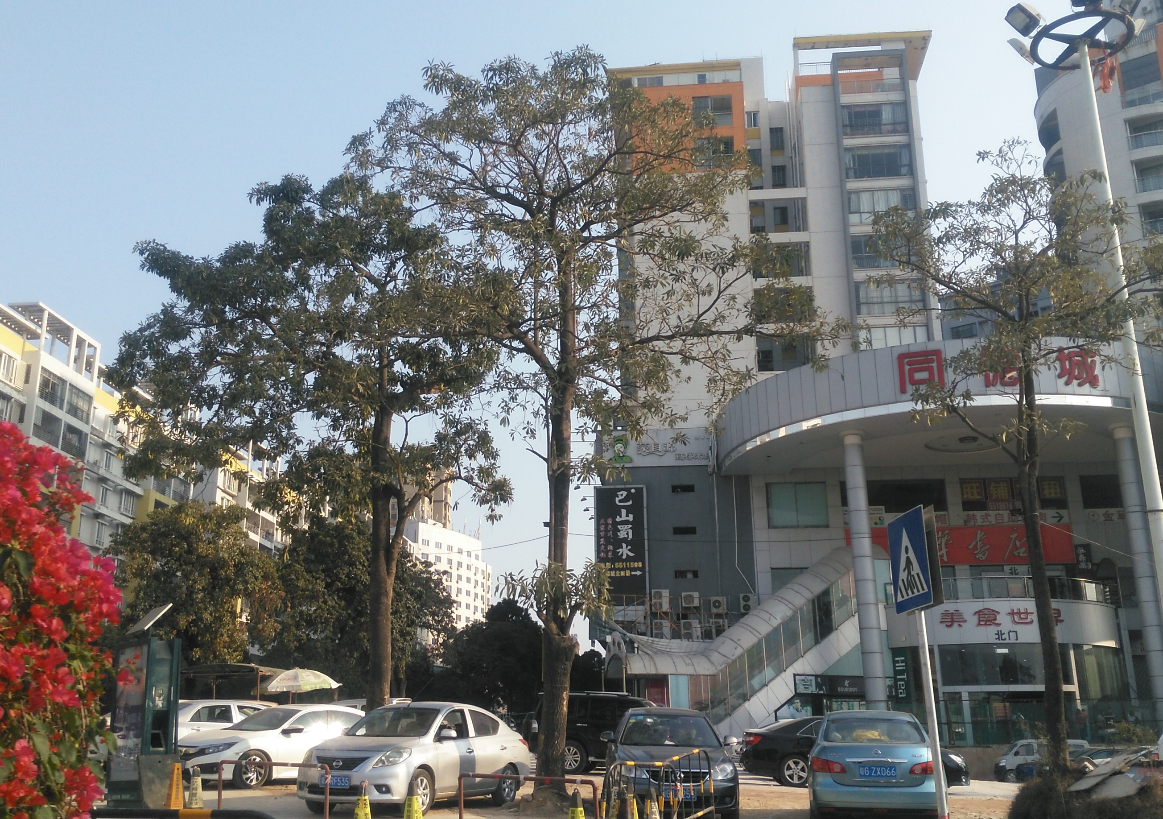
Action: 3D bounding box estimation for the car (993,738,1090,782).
[{"bbox_3d":[20.150,15.350,45.600,4.150,1.850,1.660,-4,-17,11],"label":"car"}]

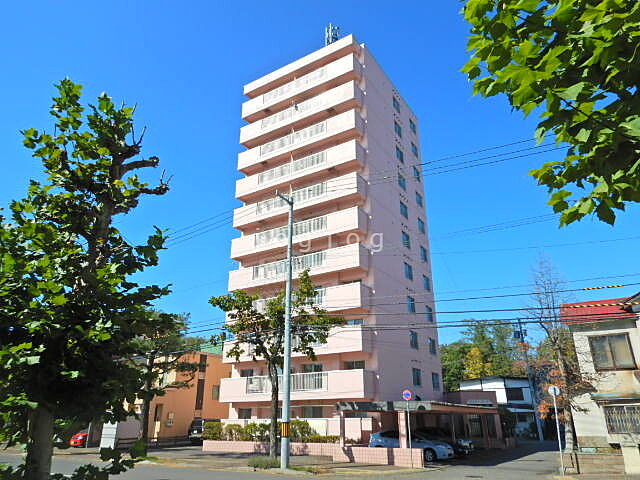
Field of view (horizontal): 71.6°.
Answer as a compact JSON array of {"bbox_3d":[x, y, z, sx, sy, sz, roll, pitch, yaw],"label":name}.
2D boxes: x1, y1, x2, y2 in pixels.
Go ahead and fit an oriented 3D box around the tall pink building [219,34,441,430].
[{"bbox_3d":[1.587,0.890,39.227,11.760,31.100,14.210,-13,-25,31],"label":"tall pink building"}]

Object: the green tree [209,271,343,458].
[{"bbox_3d":[-2.497,6.374,23.680,7.250,9.920,6.720,0,-21,0],"label":"green tree"}]

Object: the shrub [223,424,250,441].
[{"bbox_3d":[-5.387,12.408,28.559,1.650,1.160,1.300,-9,-23,23],"label":"shrub"}]

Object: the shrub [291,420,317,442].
[{"bbox_3d":[-1.068,11.600,26.764,1.690,1.320,1.300,-9,-23,23],"label":"shrub"}]

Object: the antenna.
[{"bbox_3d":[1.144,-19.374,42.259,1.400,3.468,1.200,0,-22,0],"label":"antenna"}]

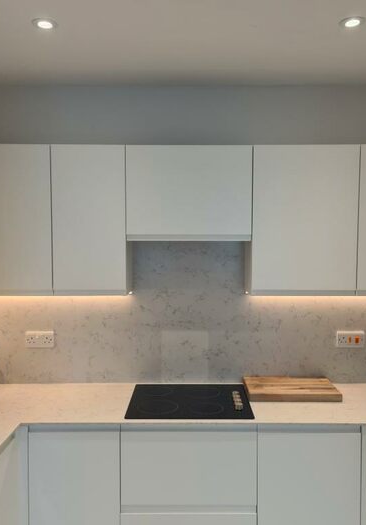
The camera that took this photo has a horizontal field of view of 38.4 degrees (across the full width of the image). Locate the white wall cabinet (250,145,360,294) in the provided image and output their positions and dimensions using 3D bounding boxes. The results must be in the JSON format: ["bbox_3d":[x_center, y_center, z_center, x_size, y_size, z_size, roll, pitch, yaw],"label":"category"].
[{"bbox_3d":[0.585,-0.206,2.666,0.505,0.719,0.325,0,3,1],"label":"white wall cabinet"}]

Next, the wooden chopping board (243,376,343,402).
[{"bbox_3d":[0.555,0.655,2.716,0.454,0.038,0.299,0,3,1],"label":"wooden chopping board"}]

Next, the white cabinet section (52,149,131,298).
[{"bbox_3d":[-0.444,-0.205,2.652,0.351,0.715,0.322,0,4,0],"label":"white cabinet section"}]

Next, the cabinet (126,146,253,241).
[{"bbox_3d":[0.032,-0.338,2.665,0.600,0.457,0.325,0,3,1],"label":"cabinet"}]

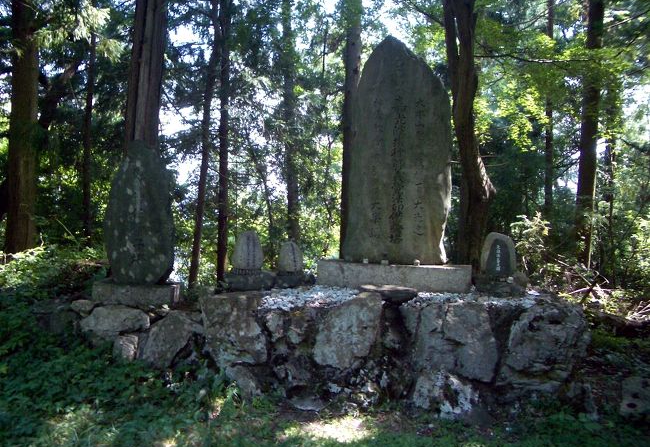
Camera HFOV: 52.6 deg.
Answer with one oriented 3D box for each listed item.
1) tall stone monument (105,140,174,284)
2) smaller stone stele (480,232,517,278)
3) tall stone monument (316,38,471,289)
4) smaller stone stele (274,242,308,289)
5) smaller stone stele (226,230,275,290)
[{"bbox_3d":[-2.039,-0.131,7.250,0.703,1.576,0.320,1,0,2],"label":"tall stone monument"},{"bbox_3d":[1.714,0.313,6.500,0.327,0.443,0.170,1,0,3],"label":"smaller stone stele"},{"bbox_3d":[0.722,-0.599,6.850,1.466,2.550,0.550,1,0,8],"label":"tall stone monument"},{"bbox_3d":[-0.341,0.416,6.750,0.322,0.473,0.270,1,0,4],"label":"smaller stone stele"},{"bbox_3d":[-0.753,0.364,6.600,0.455,0.579,0.320,1,0,4],"label":"smaller stone stele"}]

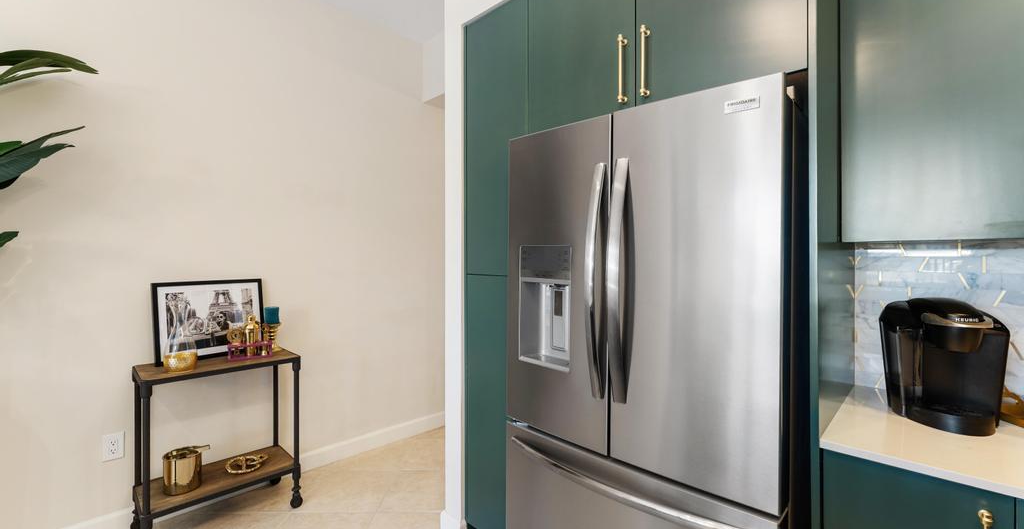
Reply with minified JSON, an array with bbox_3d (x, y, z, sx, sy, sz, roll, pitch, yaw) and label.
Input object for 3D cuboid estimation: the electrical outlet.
[{"bbox_3d":[-1.950,0.893,2.092,0.010,0.128,0.080,0,0,43],"label":"electrical outlet"}]

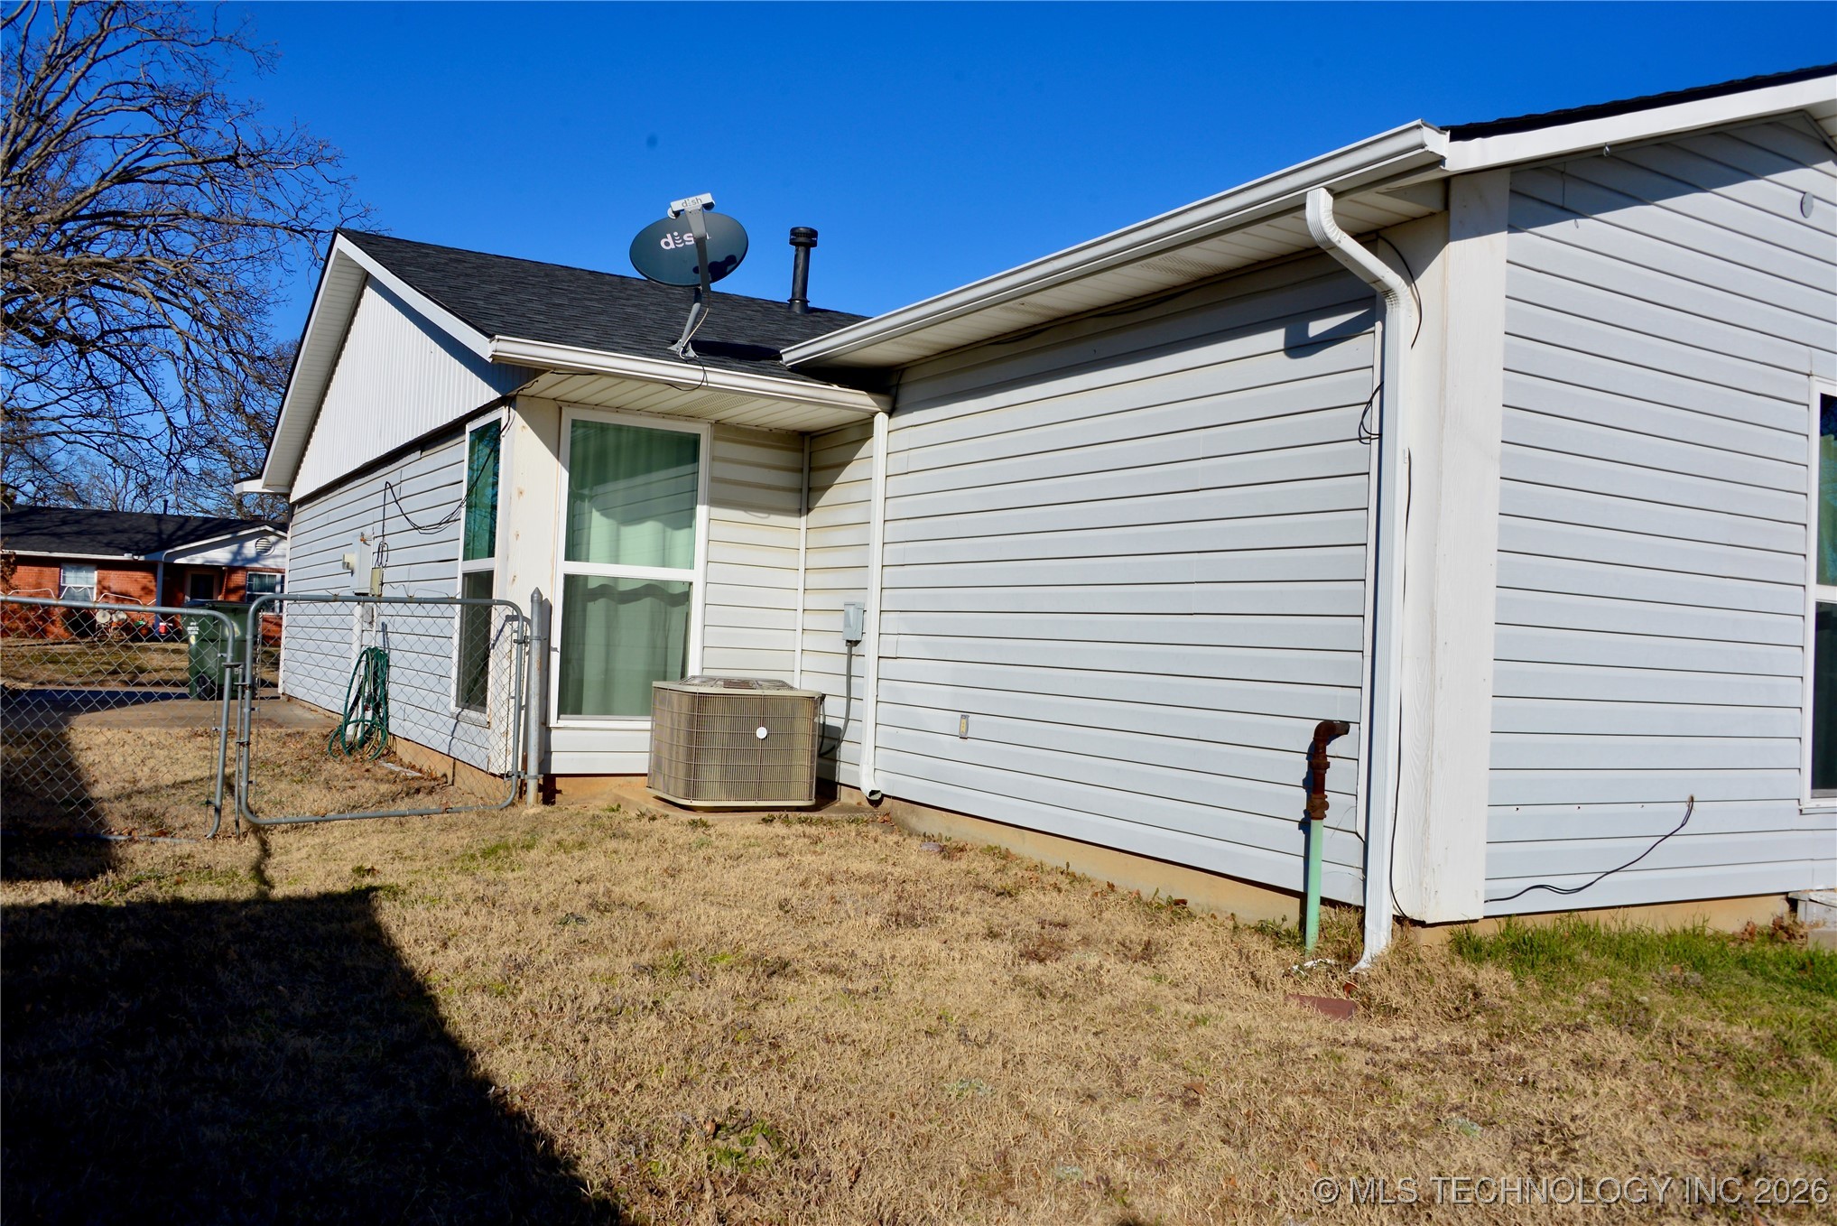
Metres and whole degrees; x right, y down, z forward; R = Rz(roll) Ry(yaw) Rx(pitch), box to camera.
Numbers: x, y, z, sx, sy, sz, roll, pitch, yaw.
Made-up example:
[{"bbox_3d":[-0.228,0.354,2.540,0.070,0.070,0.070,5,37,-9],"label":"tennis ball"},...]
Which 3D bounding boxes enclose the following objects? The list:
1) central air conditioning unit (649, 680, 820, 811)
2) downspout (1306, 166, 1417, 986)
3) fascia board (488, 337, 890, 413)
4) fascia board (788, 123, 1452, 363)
[{"bbox_3d":[-1.036,0.711,7.952,0.760,0.685,0.780,4,-2,-31],"label":"central air conditioning unit"},{"bbox_3d":[1.463,-0.102,4.837,0.440,2.585,0.110,4,-2,-31],"label":"downspout"},{"bbox_3d":[-1.121,-1.227,7.525,2.230,0.118,0.125,4,-2,-31],"label":"fascia board"},{"bbox_3d":[0.413,-1.456,6.347,0.125,0.125,4.555,4,-2,-31],"label":"fascia board"}]

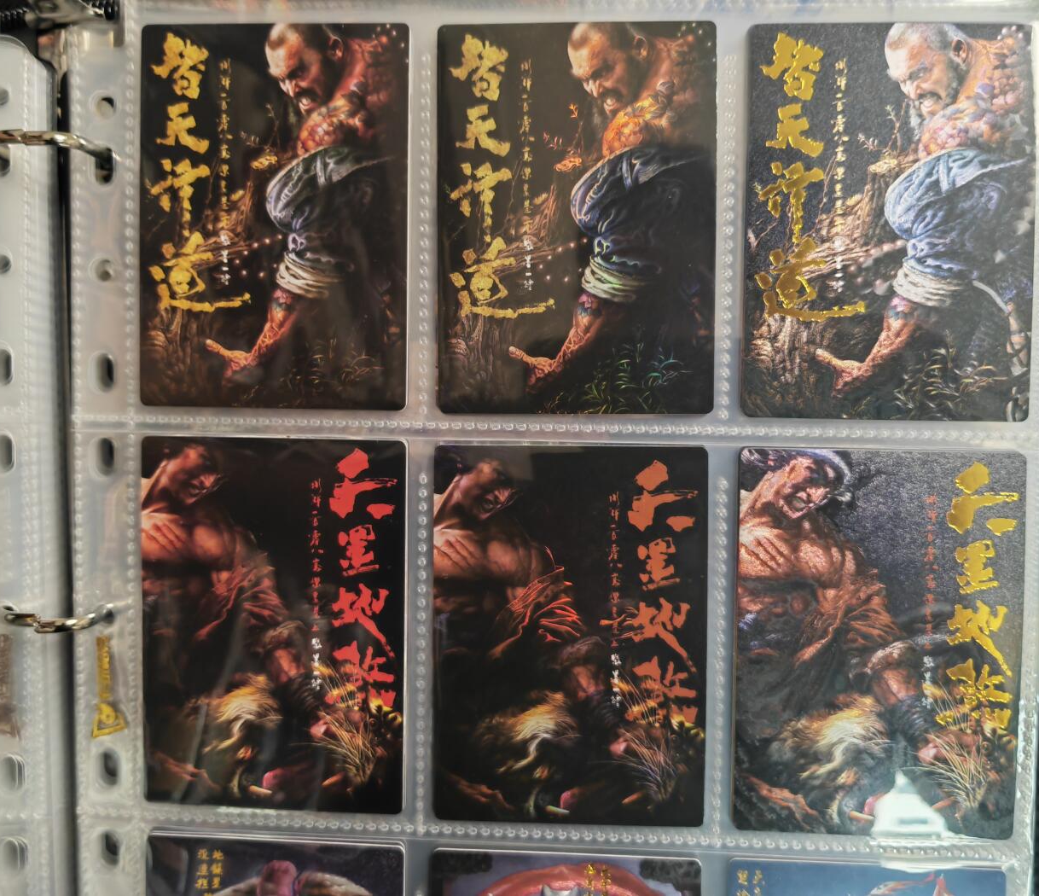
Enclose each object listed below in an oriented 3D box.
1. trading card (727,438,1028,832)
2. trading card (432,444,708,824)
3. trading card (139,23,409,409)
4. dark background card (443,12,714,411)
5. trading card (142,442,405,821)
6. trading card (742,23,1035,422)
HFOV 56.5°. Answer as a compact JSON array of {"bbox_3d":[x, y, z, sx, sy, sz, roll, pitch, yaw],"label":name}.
[{"bbox_3d":[0.081,0.044,0.219,0.063,0.001,0.088,1,93,4],"label":"trading card"},{"bbox_3d":[0.011,0.044,0.224,0.063,0.001,0.088,0,93,4],"label":"trading card"},{"bbox_3d":[-0.057,-0.053,0.224,0.063,0.001,0.088,1,92,3],"label":"trading card"},{"bbox_3d":[0.013,-0.052,0.220,0.063,0.001,0.088,0,92,3],"label":"dark background card"},{"bbox_3d":[-0.058,0.042,0.228,0.063,0.001,0.088,1,94,4],"label":"trading card"},{"bbox_3d":[0.082,-0.050,0.216,0.063,0.001,0.088,1,91,3],"label":"trading card"}]

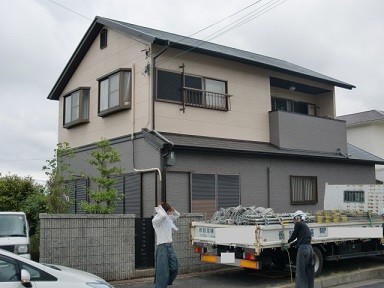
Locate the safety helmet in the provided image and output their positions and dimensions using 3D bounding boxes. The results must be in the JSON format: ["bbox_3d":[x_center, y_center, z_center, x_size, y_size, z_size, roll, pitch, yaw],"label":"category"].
[{"bbox_3d":[2.050,1.355,9.500,0.270,0.165,0.215,-10,0,-35],"label":"safety helmet"}]

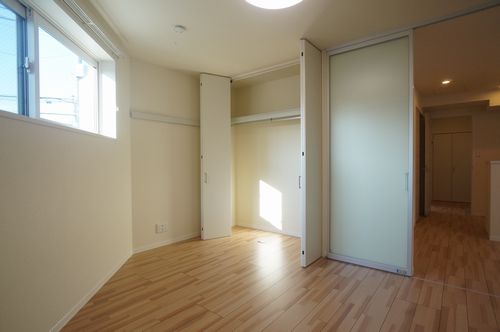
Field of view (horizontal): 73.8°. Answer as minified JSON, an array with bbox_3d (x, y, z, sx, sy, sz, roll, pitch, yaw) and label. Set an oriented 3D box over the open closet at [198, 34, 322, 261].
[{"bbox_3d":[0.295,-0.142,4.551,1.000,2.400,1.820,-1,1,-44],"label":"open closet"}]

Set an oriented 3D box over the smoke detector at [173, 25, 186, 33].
[{"bbox_3d":[-0.666,-1.296,3.157,0.122,0.045,0.122,0,1,0],"label":"smoke detector"}]

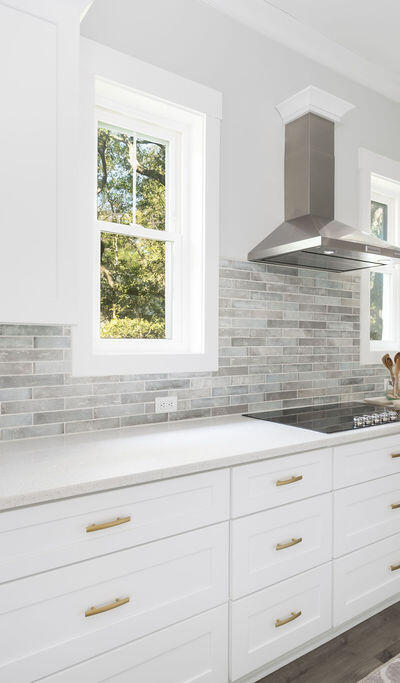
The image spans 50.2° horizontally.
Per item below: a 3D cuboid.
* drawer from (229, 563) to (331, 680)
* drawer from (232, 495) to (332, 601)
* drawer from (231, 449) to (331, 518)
[{"bbox_3d":[0.194,1.057,1.857,0.536,0.287,0.550,0,0,-33],"label":"drawer"},{"bbox_3d":[0.194,0.769,1.857,0.536,0.290,0.550,0,0,-33],"label":"drawer"},{"bbox_3d":[0.212,0.524,1.778,0.504,0.181,0.430,0,0,-33],"label":"drawer"}]

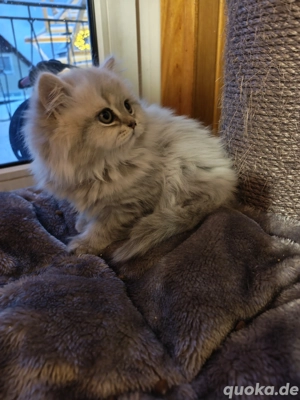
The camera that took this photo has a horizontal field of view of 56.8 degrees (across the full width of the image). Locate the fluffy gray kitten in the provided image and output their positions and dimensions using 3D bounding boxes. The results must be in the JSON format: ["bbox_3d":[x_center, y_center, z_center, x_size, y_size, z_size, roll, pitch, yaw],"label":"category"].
[{"bbox_3d":[-0.005,-0.057,0.352,0.240,0.200,0.140,-14,26,-28],"label":"fluffy gray kitten"}]

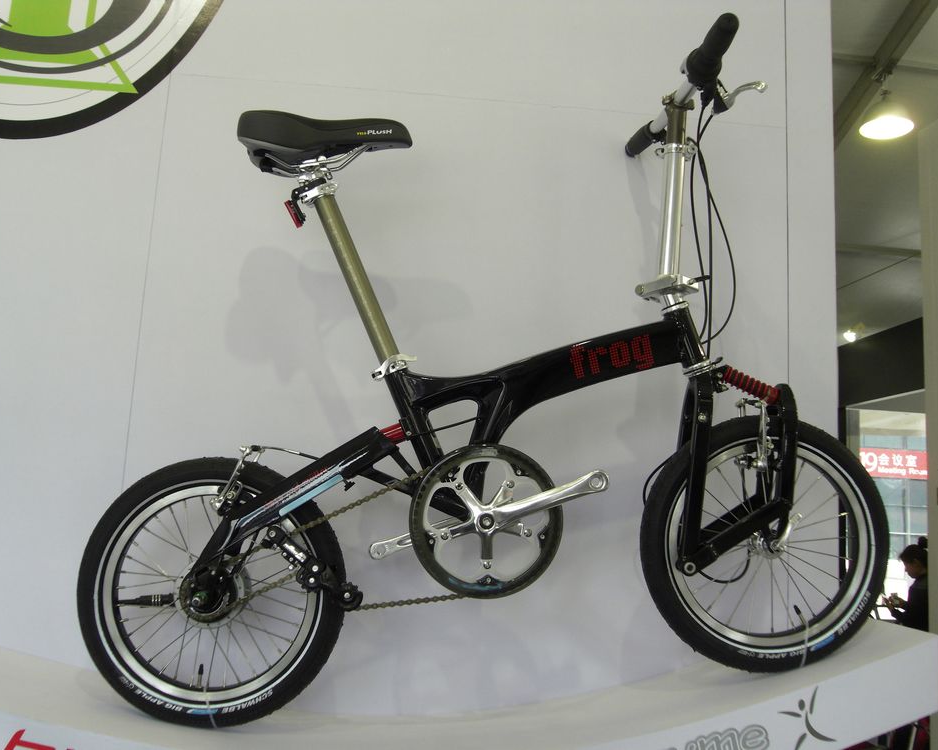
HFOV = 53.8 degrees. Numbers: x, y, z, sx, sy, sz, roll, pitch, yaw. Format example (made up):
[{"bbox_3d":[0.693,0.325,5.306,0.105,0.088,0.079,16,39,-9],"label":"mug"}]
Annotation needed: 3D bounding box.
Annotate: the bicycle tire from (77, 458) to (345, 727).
[{"bbox_3d":[-0.387,0.326,1.394,0.402,0.402,0.052,-4,-4,-4],"label":"bicycle tire"}]

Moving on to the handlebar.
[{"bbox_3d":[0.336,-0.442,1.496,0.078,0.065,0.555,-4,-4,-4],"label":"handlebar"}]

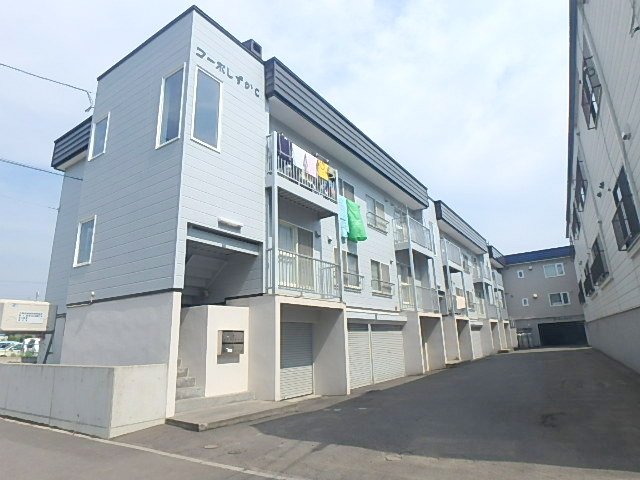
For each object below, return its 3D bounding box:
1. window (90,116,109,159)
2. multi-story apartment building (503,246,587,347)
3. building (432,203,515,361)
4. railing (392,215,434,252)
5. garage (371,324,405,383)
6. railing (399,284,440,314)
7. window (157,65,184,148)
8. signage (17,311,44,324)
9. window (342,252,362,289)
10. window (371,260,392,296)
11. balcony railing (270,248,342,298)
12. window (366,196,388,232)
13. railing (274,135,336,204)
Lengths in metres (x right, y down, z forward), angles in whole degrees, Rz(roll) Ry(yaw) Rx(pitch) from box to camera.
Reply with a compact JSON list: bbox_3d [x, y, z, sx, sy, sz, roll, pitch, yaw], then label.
[{"bbox_3d":[-5.453,-2.536,9.584,0.740,1.080,0.100,-11,-17,33],"label":"window"},{"bbox_3d":[24.270,6.642,42.335,7.800,9.460,9.000,-11,-17,32],"label":"multi-story apartment building"},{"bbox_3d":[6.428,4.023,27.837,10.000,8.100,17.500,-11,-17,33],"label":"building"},{"bbox_3d":[4.166,-0.171,17.197,0.700,1.130,2.750,-11,-17,33],"label":"railing"},{"bbox_3d":[2.687,4.371,15.147,0.120,2.020,2.900,-11,-17,32],"label":"garage"},{"bbox_3d":[4.308,2.576,16.564,0.700,1.070,2.850,-11,-17,33],"label":"railing"},{"bbox_3d":[-3.283,-2.944,8.549,0.827,1.802,0.100,-11,-17,32],"label":"window"},{"bbox_3d":[-8.094,2.165,10.864,0.030,0.325,0.600,-11,-17,33],"label":"signage"},{"bbox_3d":[1.006,1.002,12.599,0.160,1.270,1.550,-11,-17,33],"label":"window"},{"bbox_3d":[2.523,1.549,15.906,0.120,1.270,1.720,-11,-17,32],"label":"window"},{"bbox_3d":[-0.456,1.059,10.695,0.660,1.070,3.150,-11,-17,32],"label":"balcony railing"},{"bbox_3d":[2.417,-1.081,16.530,0.120,1.280,1.680,-11,-17,32],"label":"window"},{"bbox_3d":[-0.498,-1.753,10.485,0.640,1.120,2.840,-11,-17,33],"label":"railing"}]

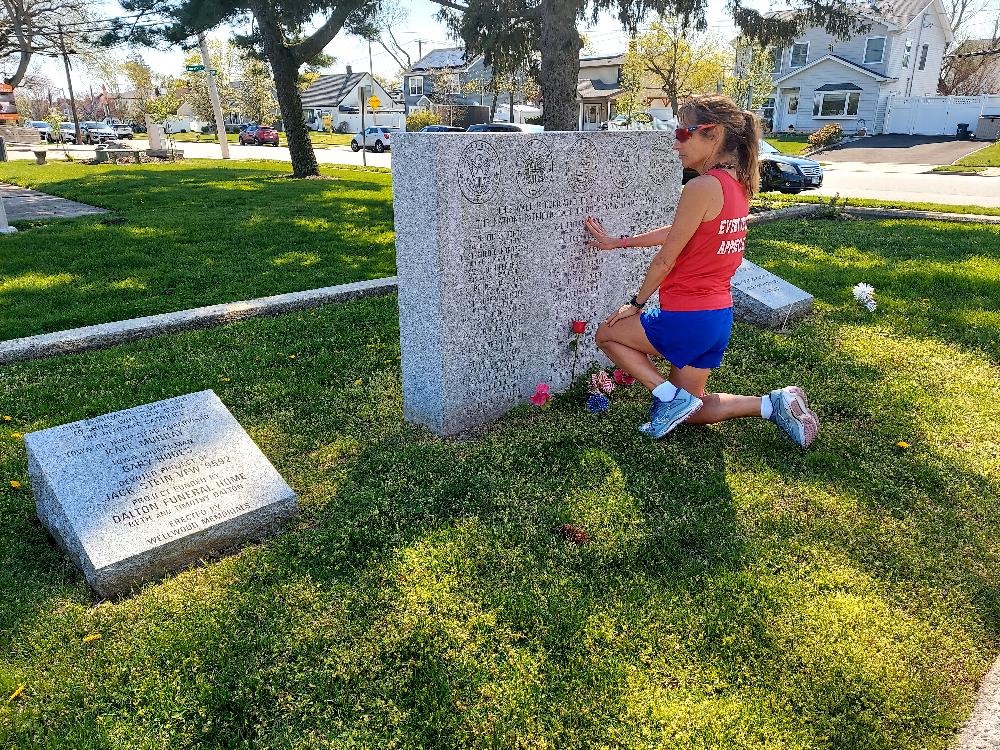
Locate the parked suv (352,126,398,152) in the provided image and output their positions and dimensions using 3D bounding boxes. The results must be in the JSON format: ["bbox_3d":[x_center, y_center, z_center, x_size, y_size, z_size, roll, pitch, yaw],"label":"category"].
[{"bbox_3d":[-8.654,-17.073,50.193,1.920,1.740,4.850,-19,27,-42],"label":"parked suv"}]

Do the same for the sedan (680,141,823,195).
[{"bbox_3d":[6.438,-6.119,19.759,1.870,1.560,4.850,-19,27,-42],"label":"sedan"}]

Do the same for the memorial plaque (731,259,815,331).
[{"bbox_3d":[1.617,-0.543,4.408,0.514,0.287,0.549,-17,26,-40],"label":"memorial plaque"}]

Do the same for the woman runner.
[{"bbox_3d":[0.688,-0.369,2.531,1.011,1.217,0.423,12,23,30],"label":"woman runner"}]

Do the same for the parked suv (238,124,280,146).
[{"bbox_3d":[-20.632,-20.243,58.627,1.830,1.640,4.450,-19,27,-42],"label":"parked suv"}]

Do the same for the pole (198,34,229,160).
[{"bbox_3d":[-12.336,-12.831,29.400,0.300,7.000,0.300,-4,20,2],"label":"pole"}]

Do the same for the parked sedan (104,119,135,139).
[{"bbox_3d":[-31.310,-19.897,56.114,1.830,1.520,4.600,-16,26,-38],"label":"parked sedan"}]

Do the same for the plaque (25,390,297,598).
[{"bbox_3d":[-0.988,0.308,2.043,0.538,0.267,0.555,-18,27,-41],"label":"plaque"}]

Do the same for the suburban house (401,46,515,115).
[{"bbox_3d":[-3.253,-24.799,61.988,7.200,7.900,9.000,12,23,30],"label":"suburban house"}]

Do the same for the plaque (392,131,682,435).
[{"bbox_3d":[0.261,-0.499,3.114,0.240,1.119,1.592,19,27,41],"label":"plaque"}]

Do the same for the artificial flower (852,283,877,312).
[{"bbox_3d":[2.316,-0.492,4.405,0.145,0.180,0.130,10,22,26],"label":"artificial flower"}]

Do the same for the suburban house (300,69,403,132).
[{"bbox_3d":[-17.691,-30.797,77.861,8.400,6.500,10.500,-19,27,-42],"label":"suburban house"}]

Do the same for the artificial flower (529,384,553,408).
[{"bbox_3d":[0.171,0.091,2.930,0.080,0.095,0.100,19,27,41],"label":"artificial flower"}]

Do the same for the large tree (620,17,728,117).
[{"bbox_3d":[9.711,-15.725,37.902,5.900,6.960,5.700,5,20,12],"label":"large tree"}]

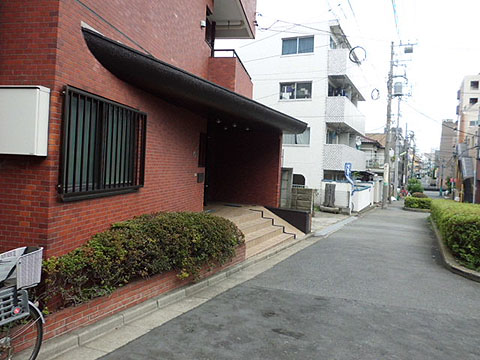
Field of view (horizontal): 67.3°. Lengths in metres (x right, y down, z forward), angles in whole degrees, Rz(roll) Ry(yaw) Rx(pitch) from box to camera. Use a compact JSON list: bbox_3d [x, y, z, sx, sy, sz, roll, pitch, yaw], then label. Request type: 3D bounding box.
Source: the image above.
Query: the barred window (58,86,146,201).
[{"bbox_3d":[-1.598,-0.390,4.471,0.140,1.140,1.750,3,3,11],"label":"barred window"}]

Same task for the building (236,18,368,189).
[{"bbox_3d":[4.080,-3.941,26.100,8.500,10.800,8.400,4,3,27],"label":"building"}]

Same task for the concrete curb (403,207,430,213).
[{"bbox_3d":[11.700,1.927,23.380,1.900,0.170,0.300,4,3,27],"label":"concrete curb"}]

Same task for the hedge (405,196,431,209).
[{"bbox_3d":[12.250,1.651,24.460,1.900,0.650,2.000,4,3,27],"label":"hedge"}]

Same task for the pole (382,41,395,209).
[{"bbox_3d":[10.238,-3.744,24.800,0.360,11.360,0.360,3,2,27],"label":"pole"}]

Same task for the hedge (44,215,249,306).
[{"bbox_3d":[-1.166,0.985,5.182,1.280,0.570,4.040,4,3,23],"label":"hedge"}]

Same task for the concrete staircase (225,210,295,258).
[{"bbox_3d":[0.290,1.225,8.330,1.100,0.640,2.900,4,3,27],"label":"concrete staircase"}]

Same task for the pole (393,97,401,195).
[{"bbox_3d":[17.847,-3.605,40.800,0.340,11.500,0.340,3,2,27],"label":"pole"}]

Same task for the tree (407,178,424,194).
[{"bbox_3d":[19.960,0.796,41.000,1.950,2.000,1.950,4,3,26],"label":"tree"}]

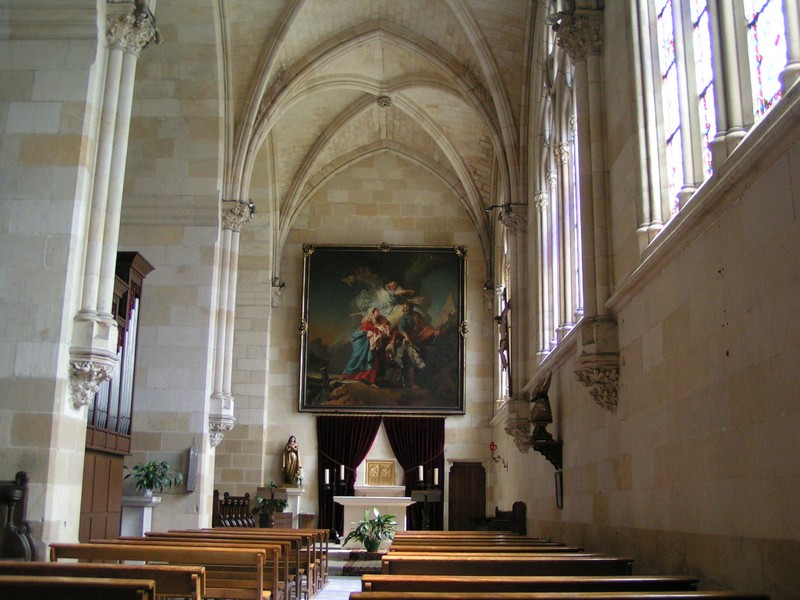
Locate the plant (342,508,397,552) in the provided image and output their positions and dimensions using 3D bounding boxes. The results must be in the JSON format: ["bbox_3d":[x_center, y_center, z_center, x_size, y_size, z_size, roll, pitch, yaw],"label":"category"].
[{"bbox_3d":[-0.613,4.621,17.655,1.086,0.856,0.950,1,-13,1],"label":"plant"}]

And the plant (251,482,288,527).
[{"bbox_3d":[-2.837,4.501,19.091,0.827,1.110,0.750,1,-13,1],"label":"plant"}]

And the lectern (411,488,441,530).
[{"bbox_3d":[0.537,4.555,18.132,0.610,1.260,0.450,1,-13,1],"label":"lectern"}]

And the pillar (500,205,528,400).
[{"bbox_3d":[1.929,0.038,14.736,0.350,3.275,0.550,1,-13,1],"label":"pillar"}]

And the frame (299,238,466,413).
[{"bbox_3d":[-0.418,0.707,22.373,4.220,4.330,0.200,1,-10,1],"label":"frame"}]

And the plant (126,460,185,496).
[{"bbox_3d":[-3.948,2.863,14.037,0.820,0.540,0.750,1,-13,1],"label":"plant"}]

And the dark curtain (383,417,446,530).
[{"bbox_3d":[0.354,4.320,21.462,1.466,2.960,0.200,1,-13,1],"label":"dark curtain"}]

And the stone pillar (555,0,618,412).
[{"bbox_3d":[1.851,-0.925,8.663,0.350,4.041,0.550,1,-13,1],"label":"stone pillar"}]

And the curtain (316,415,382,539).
[{"bbox_3d":[-1.235,4.311,21.483,1.615,2.987,0.200,1,-13,1],"label":"curtain"}]

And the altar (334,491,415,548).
[{"bbox_3d":[-0.534,4.883,19.256,1.800,1.080,0.850,1,-13,1],"label":"altar"}]

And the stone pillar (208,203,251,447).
[{"bbox_3d":[-3.091,0.376,15.943,0.480,4.450,0.550,1,-13,1],"label":"stone pillar"}]

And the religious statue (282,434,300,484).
[{"bbox_3d":[-2.627,3.865,21.268,0.436,1.181,0.360,1,-13,1],"label":"religious statue"}]

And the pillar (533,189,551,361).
[{"bbox_3d":[2.465,-0.456,15.167,0.280,3.070,0.280,1,-13,1],"label":"pillar"}]

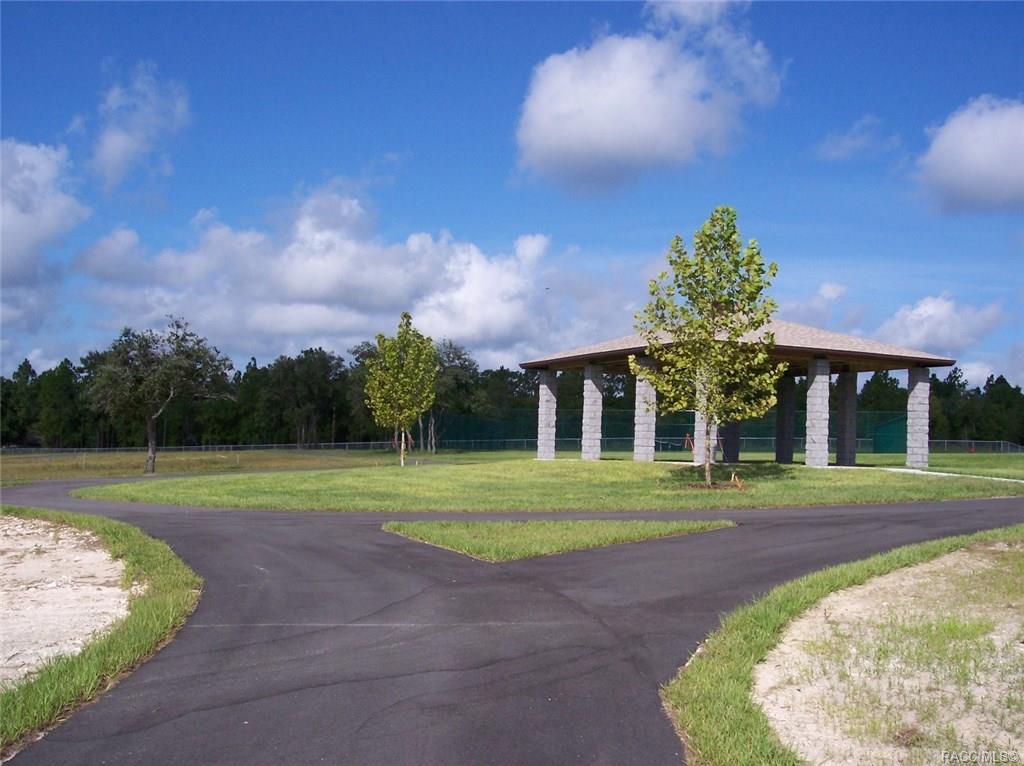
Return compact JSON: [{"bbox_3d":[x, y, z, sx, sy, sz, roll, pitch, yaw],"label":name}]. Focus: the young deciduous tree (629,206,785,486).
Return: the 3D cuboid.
[{"bbox_3d":[4.087,-0.767,23.600,3.212,5.884,3.212,1,-4,0],"label":"young deciduous tree"}]

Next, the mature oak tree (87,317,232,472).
[{"bbox_3d":[-16.007,0.522,51.000,6.431,7.084,6.431,1,-4,0],"label":"mature oak tree"}]

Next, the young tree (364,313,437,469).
[{"bbox_3d":[-4.231,0.249,43.000,2.777,5.896,2.777,1,-4,0],"label":"young tree"}]

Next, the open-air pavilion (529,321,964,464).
[{"bbox_3d":[6.358,0.187,34.139,8.732,4.641,9.975,3,-4,-26],"label":"open-air pavilion"}]

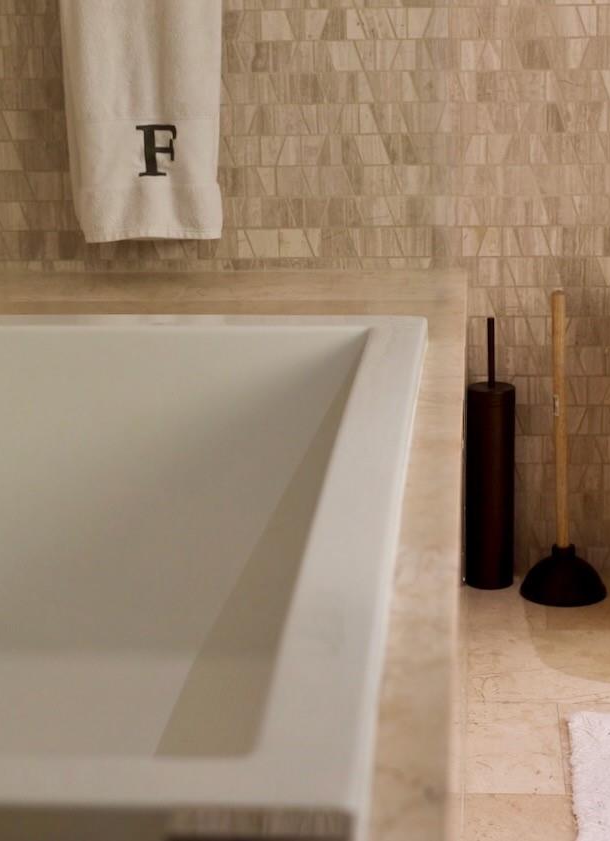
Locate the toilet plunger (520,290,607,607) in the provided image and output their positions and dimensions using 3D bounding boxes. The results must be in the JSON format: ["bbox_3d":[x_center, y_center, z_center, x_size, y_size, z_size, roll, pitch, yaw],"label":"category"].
[{"bbox_3d":[0.432,0.042,2.906,0.144,0.515,0.144,0,14,5],"label":"toilet plunger"}]

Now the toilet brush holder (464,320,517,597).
[{"bbox_3d":[0.317,0.053,2.976,0.079,0.463,0.079,0,14,5],"label":"toilet brush holder"}]

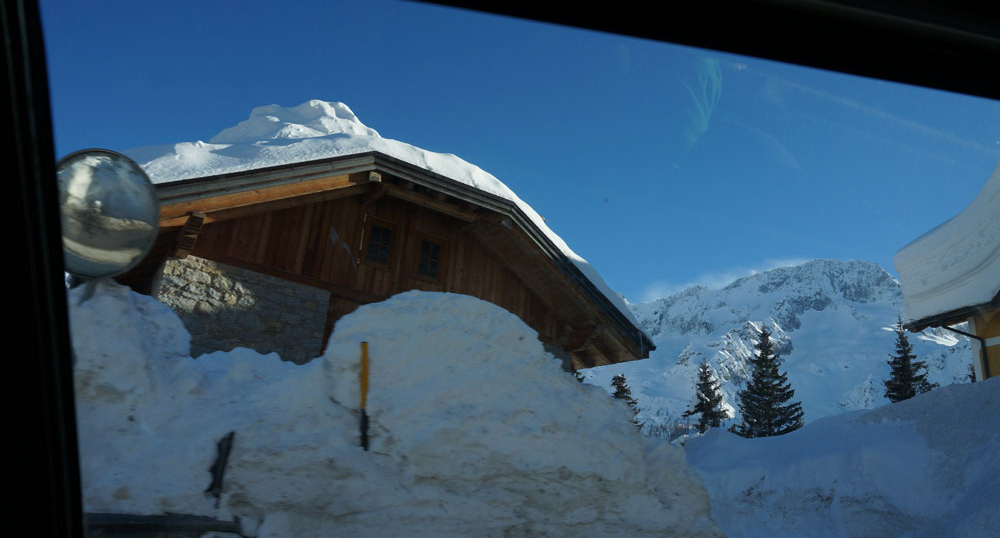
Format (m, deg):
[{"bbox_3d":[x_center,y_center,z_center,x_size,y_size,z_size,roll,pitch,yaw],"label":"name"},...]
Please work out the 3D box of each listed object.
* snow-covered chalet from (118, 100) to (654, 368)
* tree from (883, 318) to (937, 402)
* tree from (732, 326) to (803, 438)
[{"bbox_3d":[-4.304,2.227,16.435,11.550,8.540,11.000,17,-22,-31],"label":"snow-covered chalet"},{"bbox_3d":[27.868,8.138,45.382,4.100,10.000,4.100,5,-19,0],"label":"tree"},{"bbox_3d":[16.269,8.419,40.334,4.500,10.300,4.500,5,-19,0],"label":"tree"}]

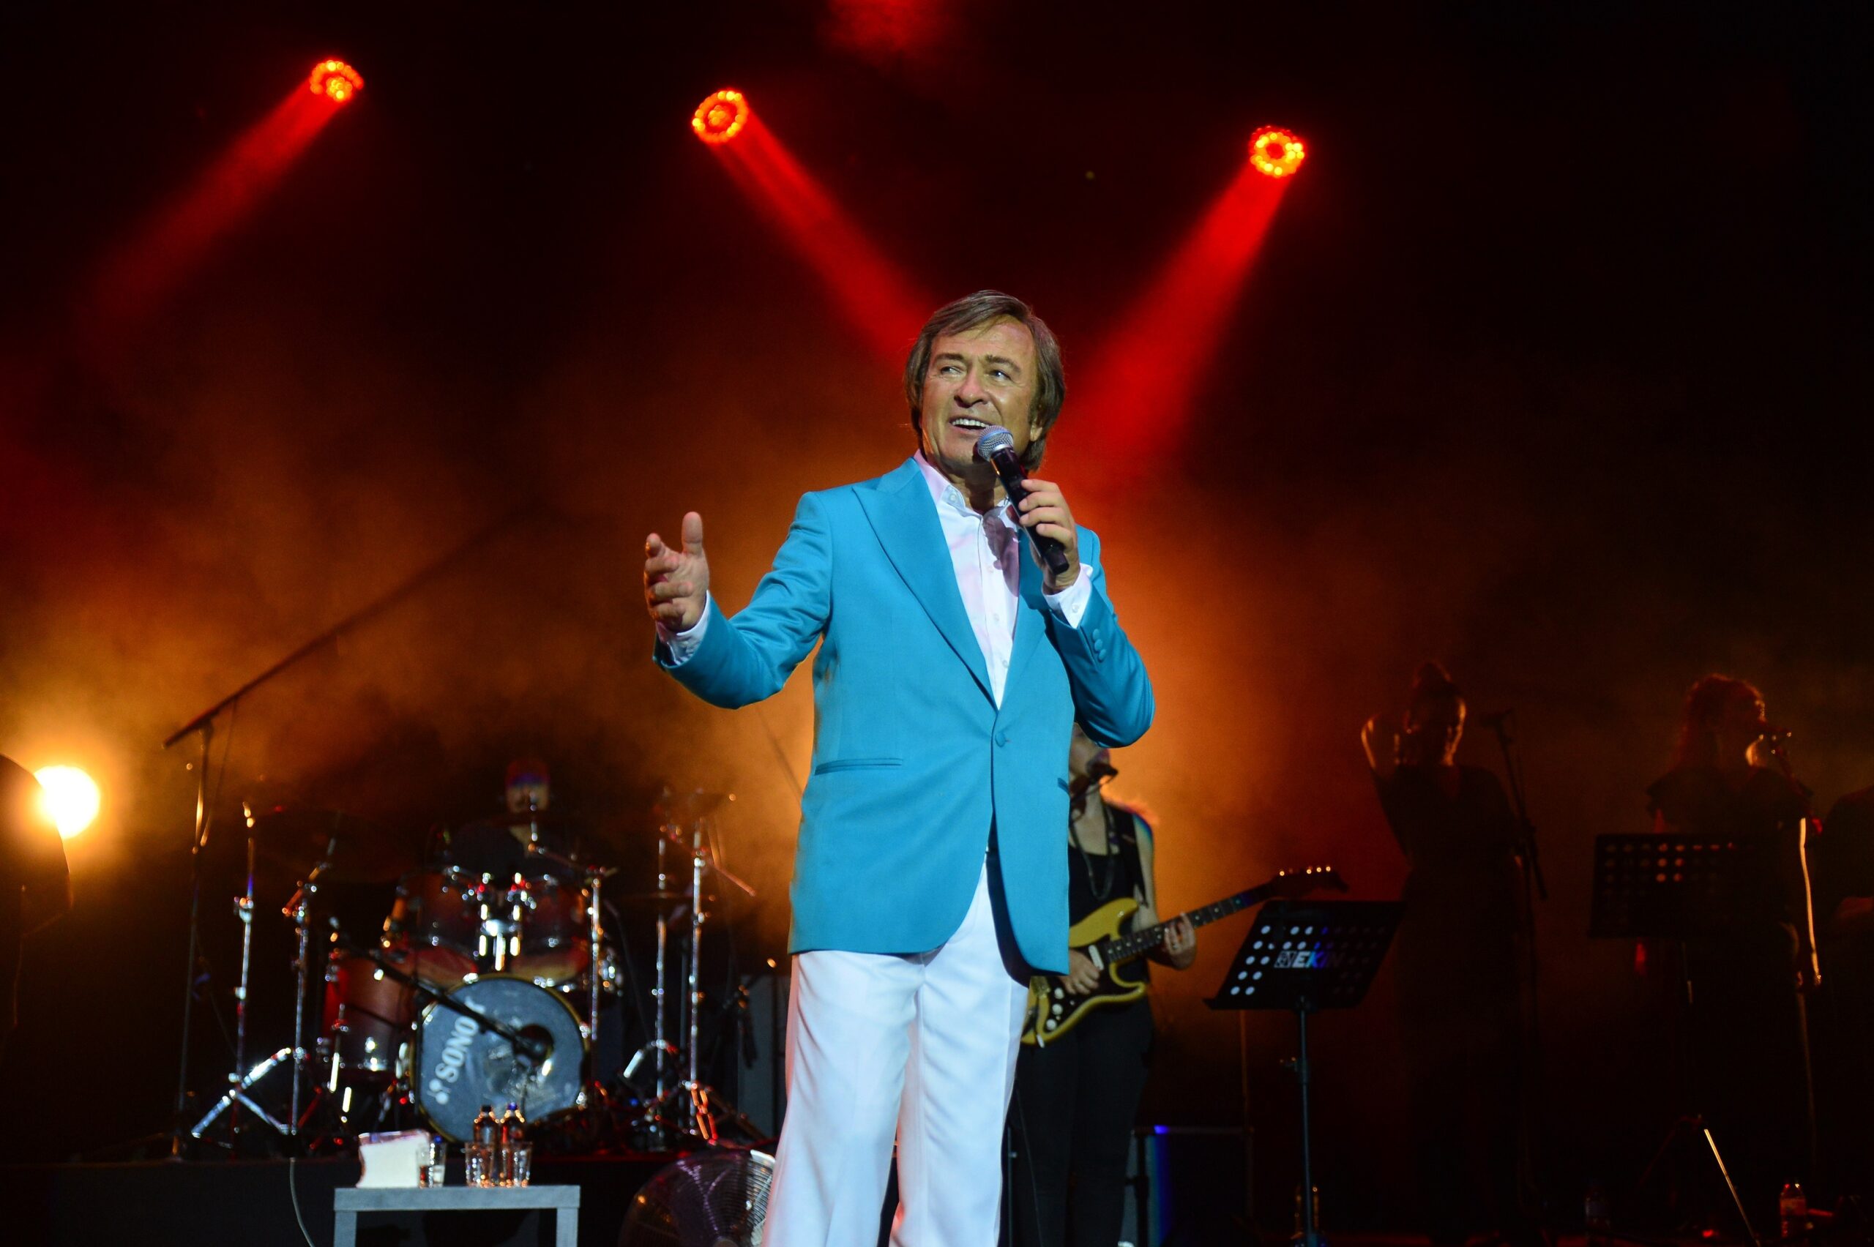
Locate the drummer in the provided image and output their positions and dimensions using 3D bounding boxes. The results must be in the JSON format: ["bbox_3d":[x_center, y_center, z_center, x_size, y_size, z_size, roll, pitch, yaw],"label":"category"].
[{"bbox_3d":[-1.513,1.165,9.552,0.650,1.449,0.800,0,-12,-4],"label":"drummer"}]

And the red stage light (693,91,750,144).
[{"bbox_3d":[-1.014,-2.335,12.252,0.300,0.230,0.300,10,-59,-40],"label":"red stage light"}]

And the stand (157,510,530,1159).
[{"bbox_3d":[-1.985,0.677,8.928,1.250,2.153,0.500,2,-12,-14],"label":"stand"}]

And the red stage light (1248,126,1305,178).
[{"bbox_3d":[1.617,-2.252,12.707,0.300,0.230,0.300,-8,-57,31],"label":"red stage light"}]

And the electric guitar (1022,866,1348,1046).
[{"bbox_3d":[0.573,0.810,7.060,0.985,0.325,0.080,-21,-23,-5],"label":"electric guitar"}]

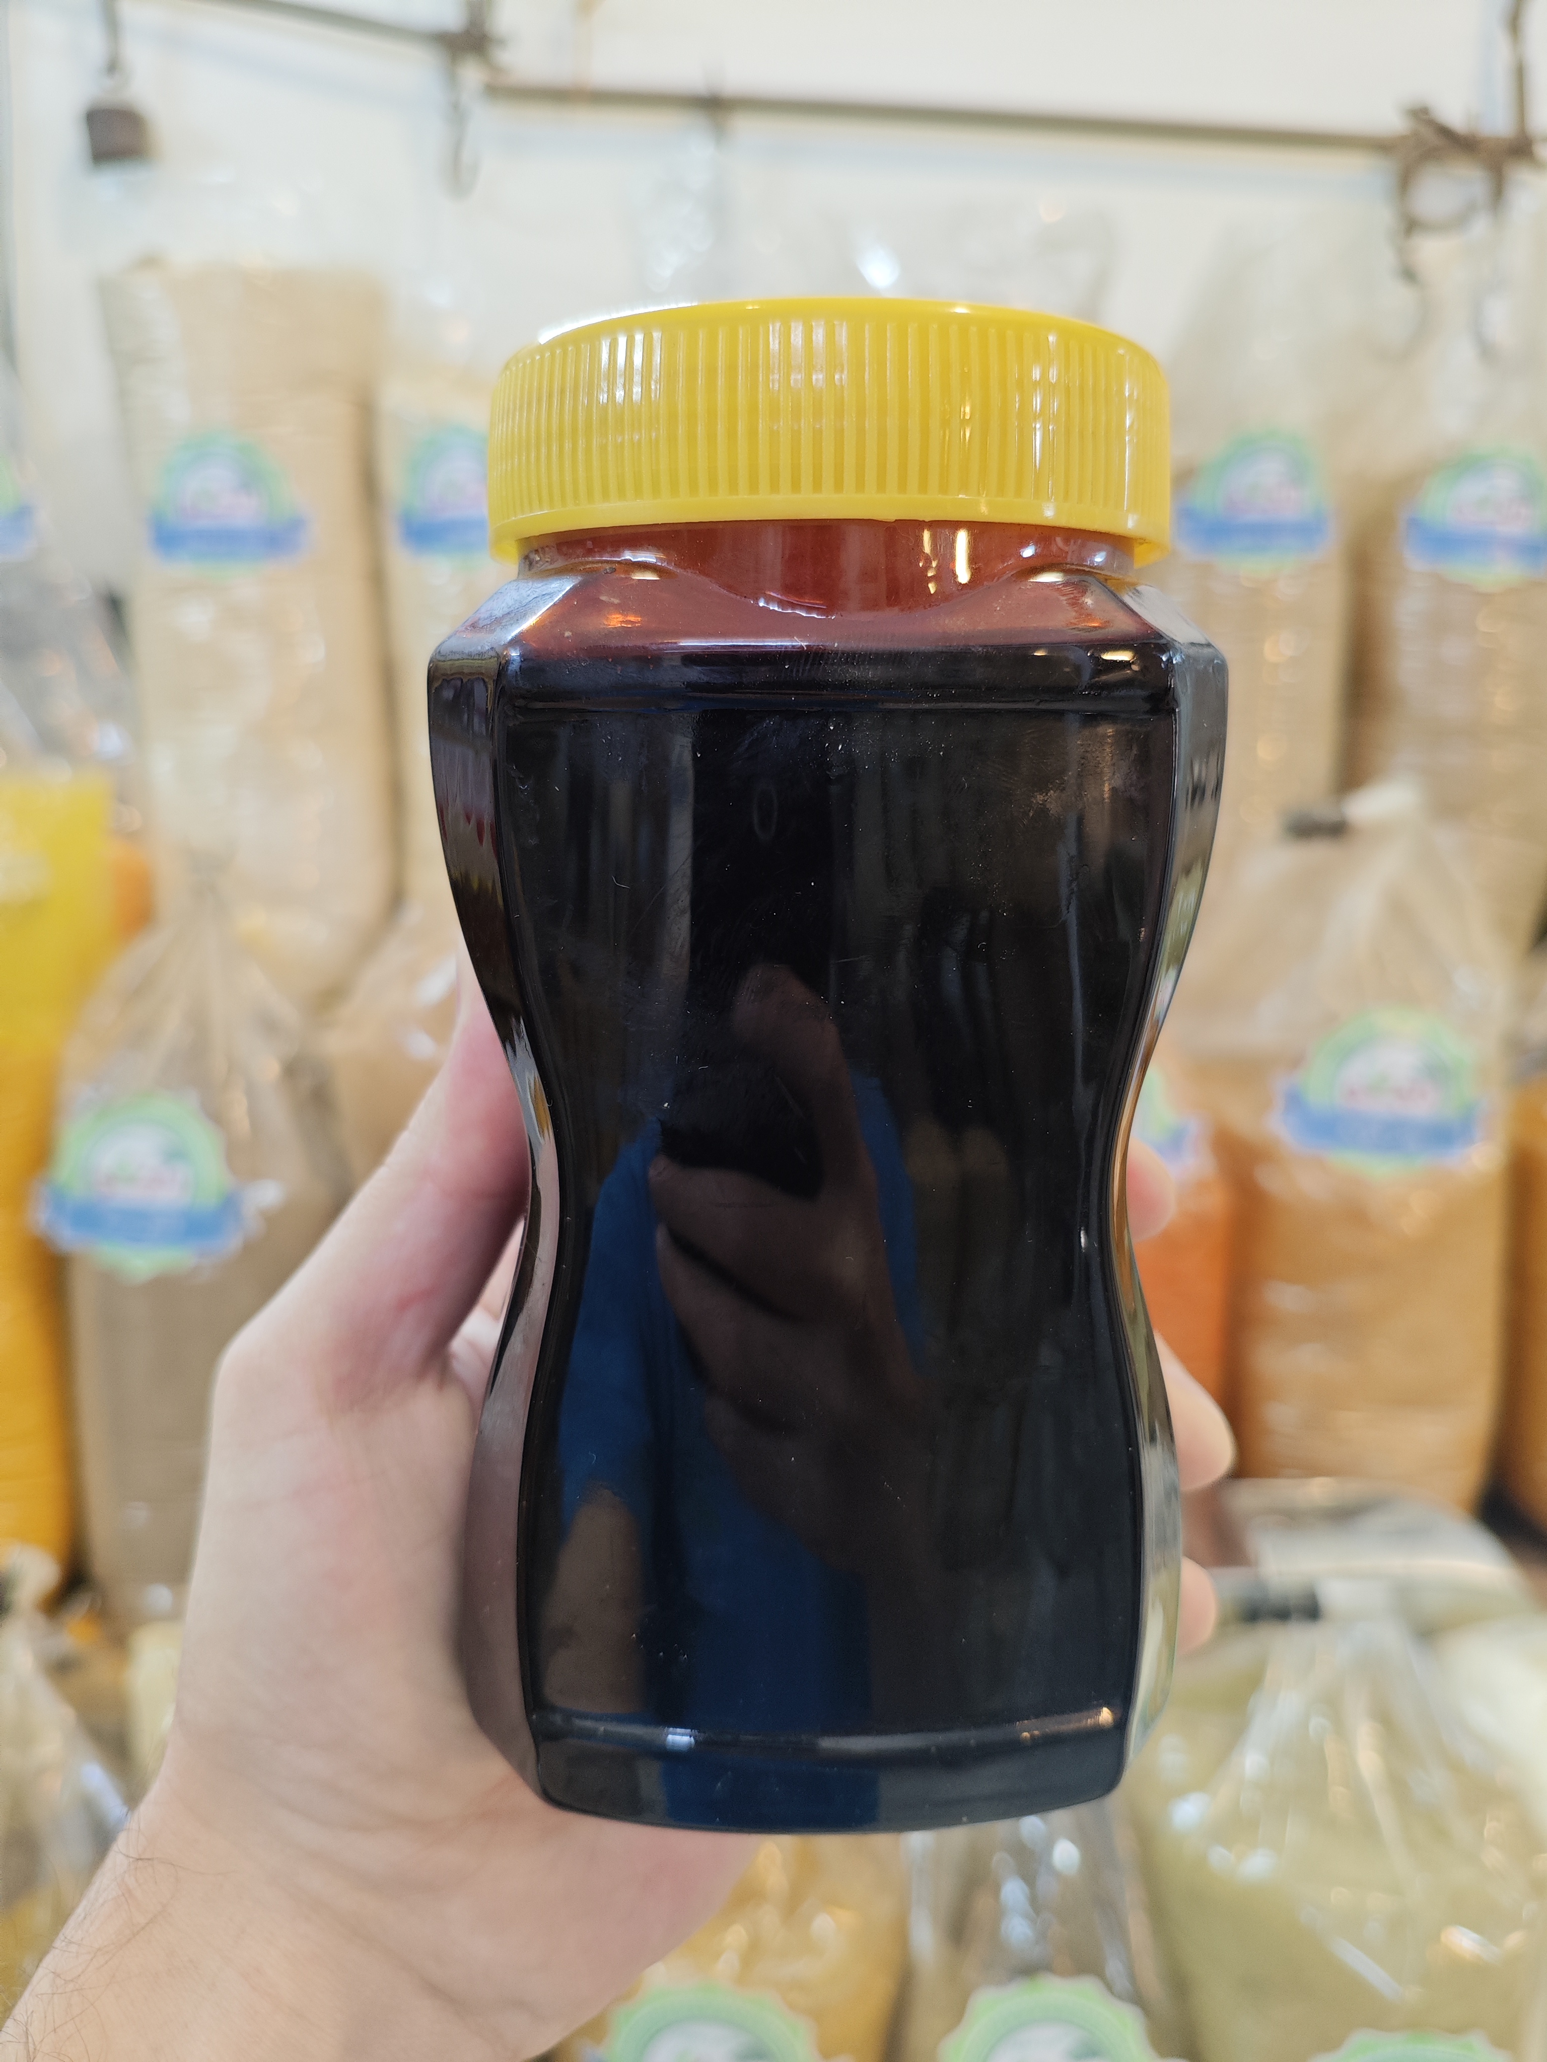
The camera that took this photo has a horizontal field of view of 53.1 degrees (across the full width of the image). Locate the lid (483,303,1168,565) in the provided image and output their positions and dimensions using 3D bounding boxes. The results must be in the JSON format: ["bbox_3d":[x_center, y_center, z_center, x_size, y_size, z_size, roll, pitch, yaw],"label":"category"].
[{"bbox_3d":[0.006,-0.065,0.179,0.077,0.021,0.077,0,11,0],"label":"lid"}]

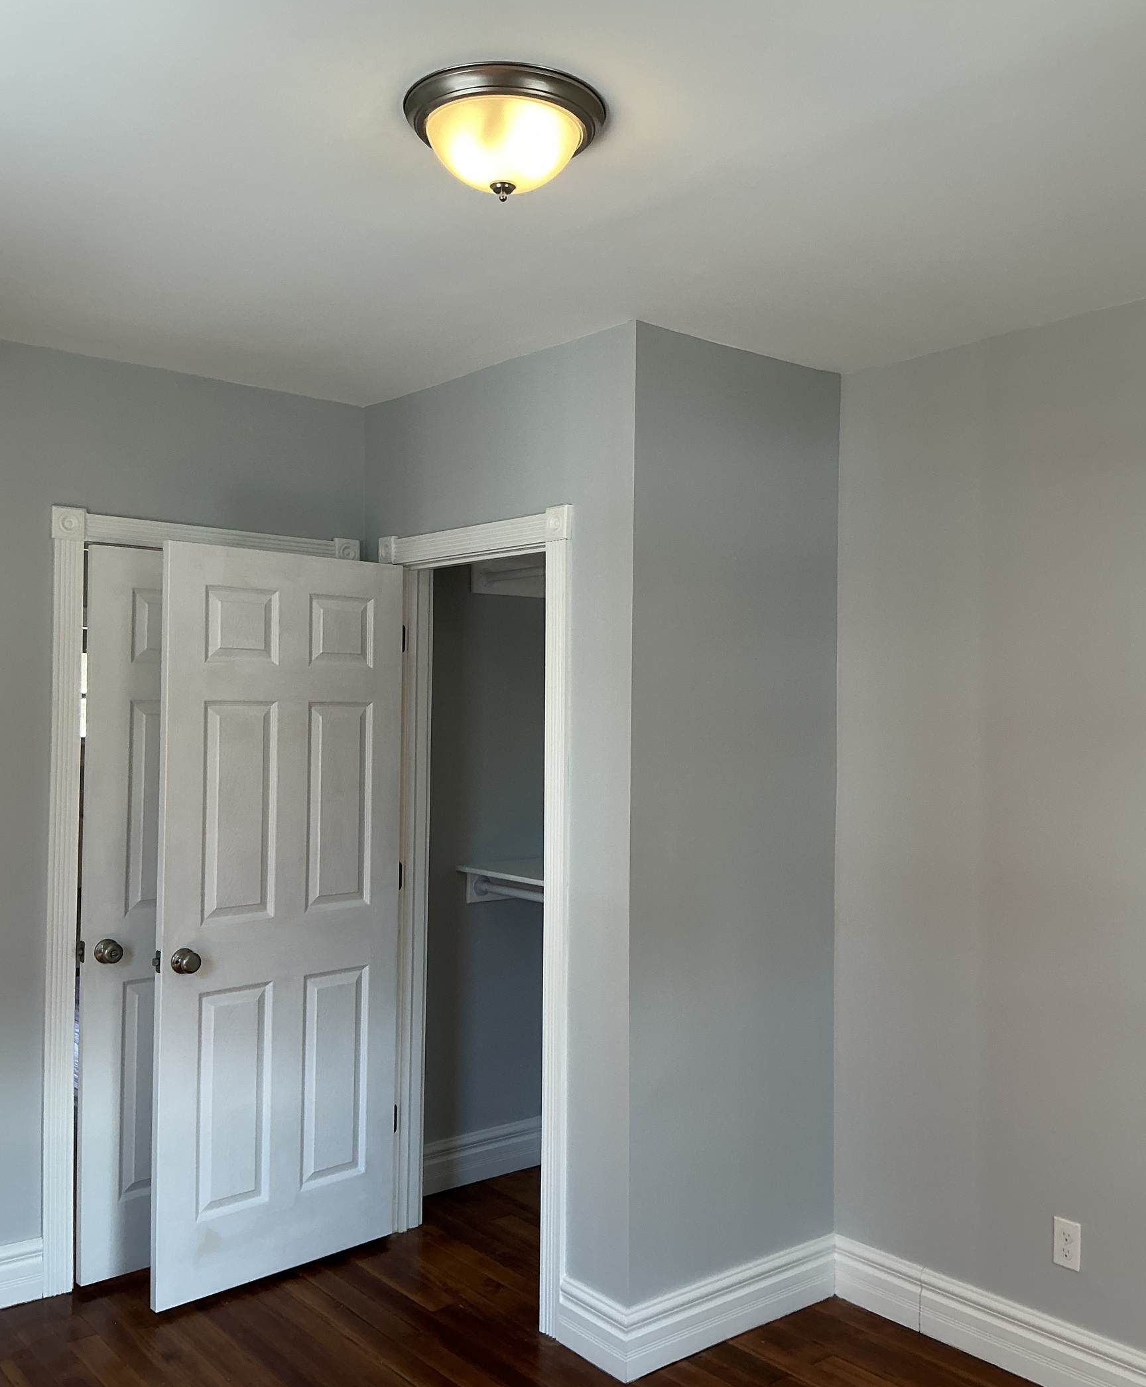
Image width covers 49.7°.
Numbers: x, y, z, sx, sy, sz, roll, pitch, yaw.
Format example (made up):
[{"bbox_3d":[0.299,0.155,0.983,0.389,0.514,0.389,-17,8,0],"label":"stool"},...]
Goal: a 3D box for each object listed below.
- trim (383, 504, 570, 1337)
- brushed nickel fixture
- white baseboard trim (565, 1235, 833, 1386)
[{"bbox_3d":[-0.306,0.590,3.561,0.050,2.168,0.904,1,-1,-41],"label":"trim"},{"bbox_3d":[-0.111,-0.867,1.996,0.330,0.147,0.330,1,-1,0],"label":"brushed nickel fixture"},{"bbox_3d":[0.355,1.597,3.338,0.796,0.164,0.253,1,-1,-38],"label":"white baseboard trim"}]

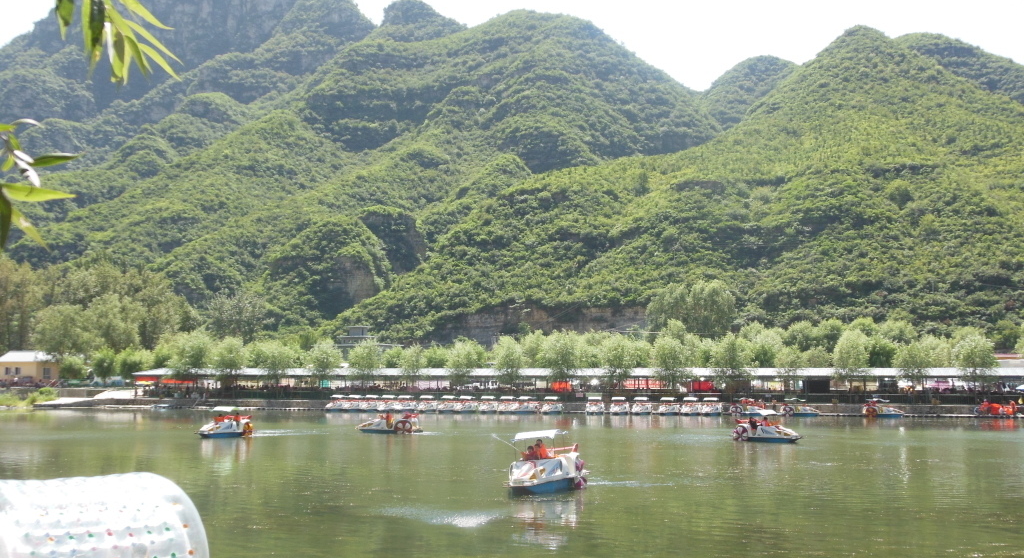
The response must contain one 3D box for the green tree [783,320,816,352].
[{"bbox_3d":[37.257,10.350,145.670,4.680,10.210,4.680,0,-5,0],"label":"green tree"}]

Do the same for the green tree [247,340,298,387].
[{"bbox_3d":[-28.136,10.404,132.610,5.400,6.300,5.300,0,-5,0],"label":"green tree"}]

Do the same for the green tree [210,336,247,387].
[{"bbox_3d":[-35.813,10.927,142.000,4.548,7.579,4.548,0,-5,0],"label":"green tree"}]

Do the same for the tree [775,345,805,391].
[{"bbox_3d":[29.278,9.858,118.598,3.280,5.680,3.280,0,-5,0],"label":"tree"}]

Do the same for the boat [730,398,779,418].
[{"bbox_3d":[25.514,13.634,119.500,4.000,1.930,1.950,-1,-6,12],"label":"boat"}]

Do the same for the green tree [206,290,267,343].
[{"bbox_3d":[-45.341,8.146,185.000,9.600,12.179,9.600,0,-5,0],"label":"green tree"}]

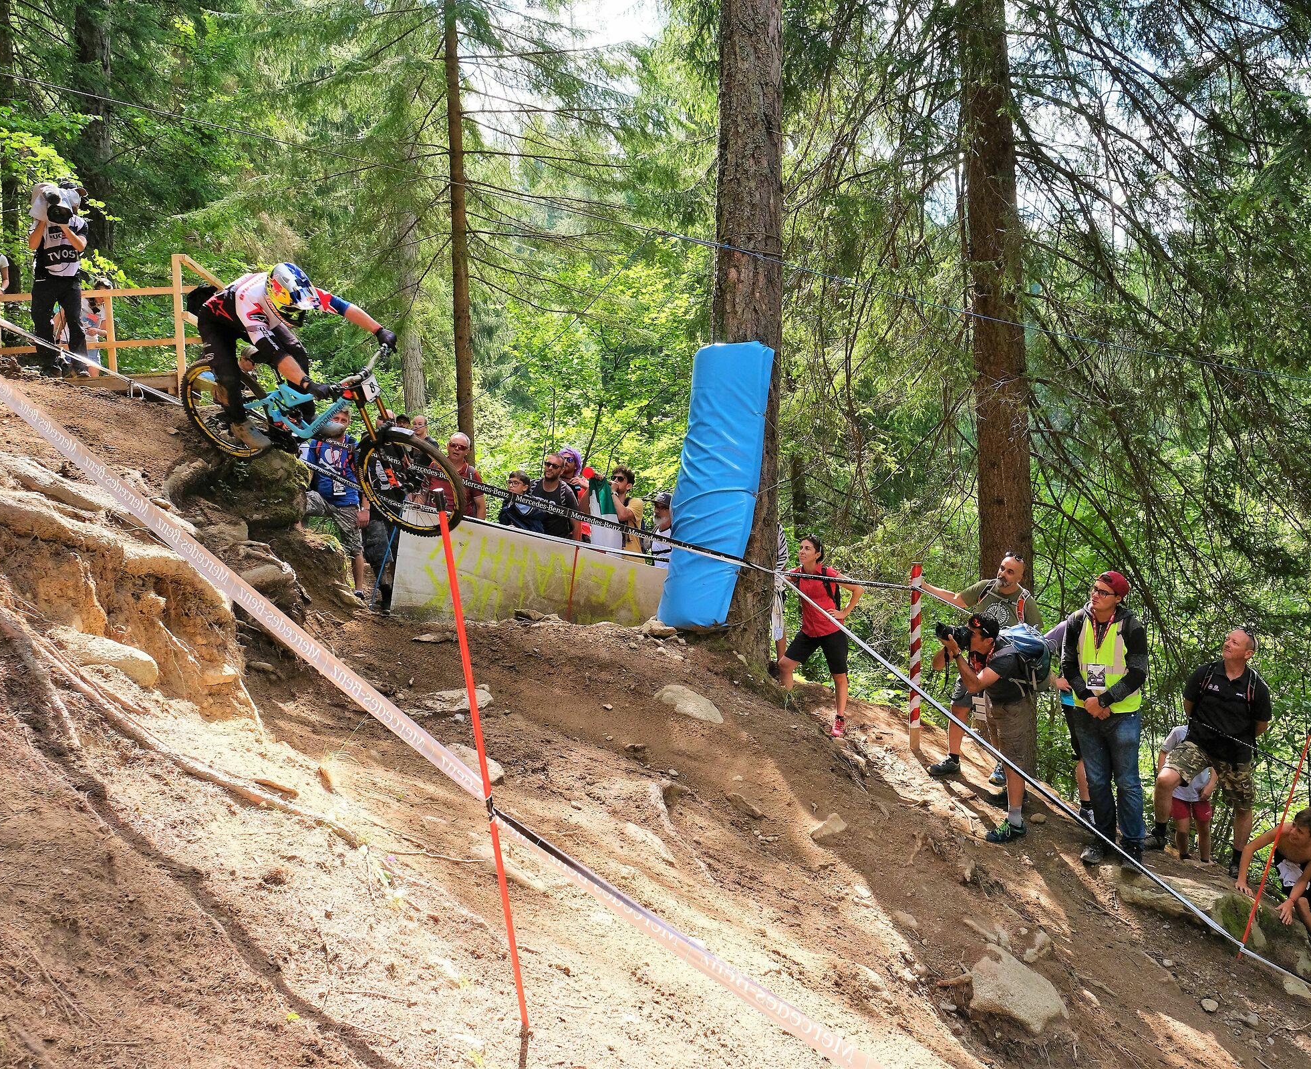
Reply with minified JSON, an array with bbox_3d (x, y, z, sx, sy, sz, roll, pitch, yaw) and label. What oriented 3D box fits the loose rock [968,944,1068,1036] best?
[{"bbox_3d":[1.656,2.085,4.900,0.410,0.270,0.330,10,7,-17],"label":"loose rock"}]

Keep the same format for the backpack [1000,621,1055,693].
[{"bbox_3d":[2.462,0.810,7.050,0.250,0.460,0.300,-27,2,-6],"label":"backpack"}]

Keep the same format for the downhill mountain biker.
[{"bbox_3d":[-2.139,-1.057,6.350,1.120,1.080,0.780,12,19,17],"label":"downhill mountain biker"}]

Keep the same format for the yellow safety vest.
[{"bbox_3d":[2.803,0.785,6.600,0.410,0.620,0.270,0,2,41],"label":"yellow safety vest"}]

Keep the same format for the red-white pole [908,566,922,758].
[{"bbox_3d":[1.909,0.920,7.850,0.085,1.430,0.085,1,-1,0],"label":"red-white pole"}]

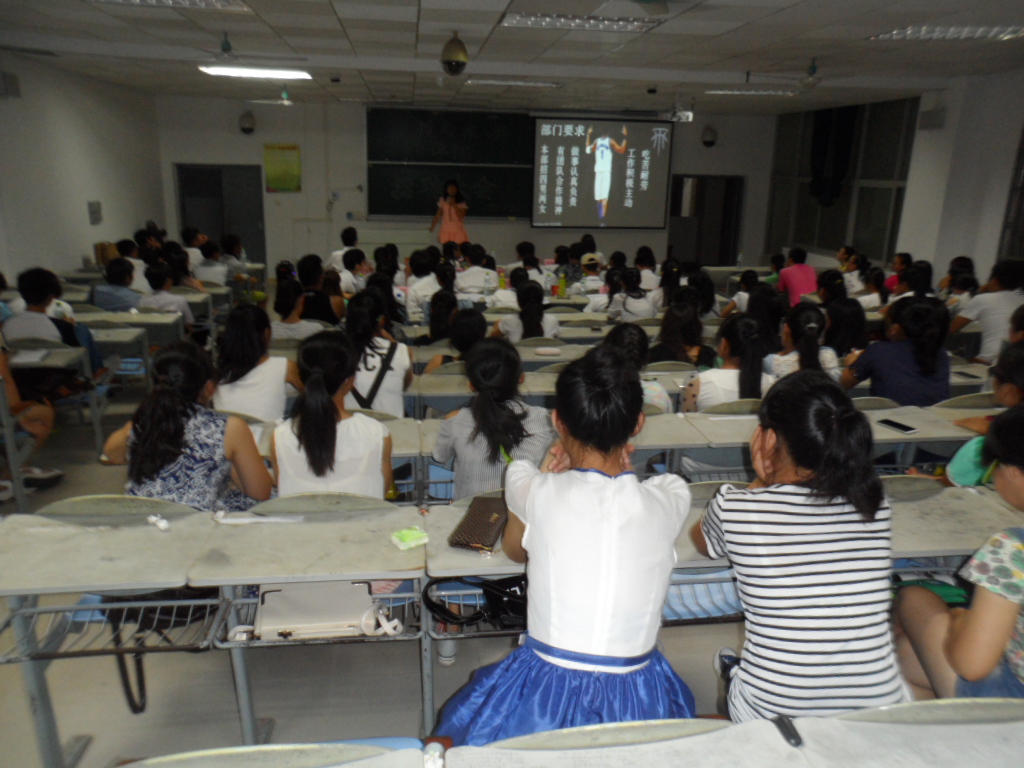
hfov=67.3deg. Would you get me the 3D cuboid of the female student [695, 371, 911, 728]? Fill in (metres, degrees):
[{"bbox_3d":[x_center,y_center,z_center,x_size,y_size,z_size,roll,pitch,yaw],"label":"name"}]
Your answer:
[{"bbox_3d":[0.572,0.549,1.768,0.450,1.220,0.700,-2,16,-12],"label":"female student"}]

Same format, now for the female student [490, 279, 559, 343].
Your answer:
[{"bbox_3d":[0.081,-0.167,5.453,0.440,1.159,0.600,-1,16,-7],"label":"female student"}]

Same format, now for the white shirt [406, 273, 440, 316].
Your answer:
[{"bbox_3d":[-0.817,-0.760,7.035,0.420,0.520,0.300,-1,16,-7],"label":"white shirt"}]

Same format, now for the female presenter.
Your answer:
[{"bbox_3d":[-0.939,-2.216,11.513,0.550,1.600,0.360,-1,16,-7],"label":"female presenter"}]

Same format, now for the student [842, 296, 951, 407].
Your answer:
[{"bbox_3d":[1.786,0.162,3.773,0.460,1.210,0.720,-3,16,-15],"label":"student"}]

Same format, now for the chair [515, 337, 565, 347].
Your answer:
[{"bbox_3d":[0.173,0.004,5.694,0.440,0.800,0.460,0,16,-7],"label":"chair"}]

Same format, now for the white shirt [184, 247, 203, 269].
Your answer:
[{"bbox_3d":[-4.087,-1.486,9.943,0.430,0.550,0.300,3,16,4],"label":"white shirt"}]

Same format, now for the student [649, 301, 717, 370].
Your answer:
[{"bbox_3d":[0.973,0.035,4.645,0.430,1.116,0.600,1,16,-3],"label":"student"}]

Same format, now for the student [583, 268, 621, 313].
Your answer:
[{"bbox_3d":[0.845,-0.539,7.253,0.440,1.130,0.680,-4,17,-17],"label":"student"}]

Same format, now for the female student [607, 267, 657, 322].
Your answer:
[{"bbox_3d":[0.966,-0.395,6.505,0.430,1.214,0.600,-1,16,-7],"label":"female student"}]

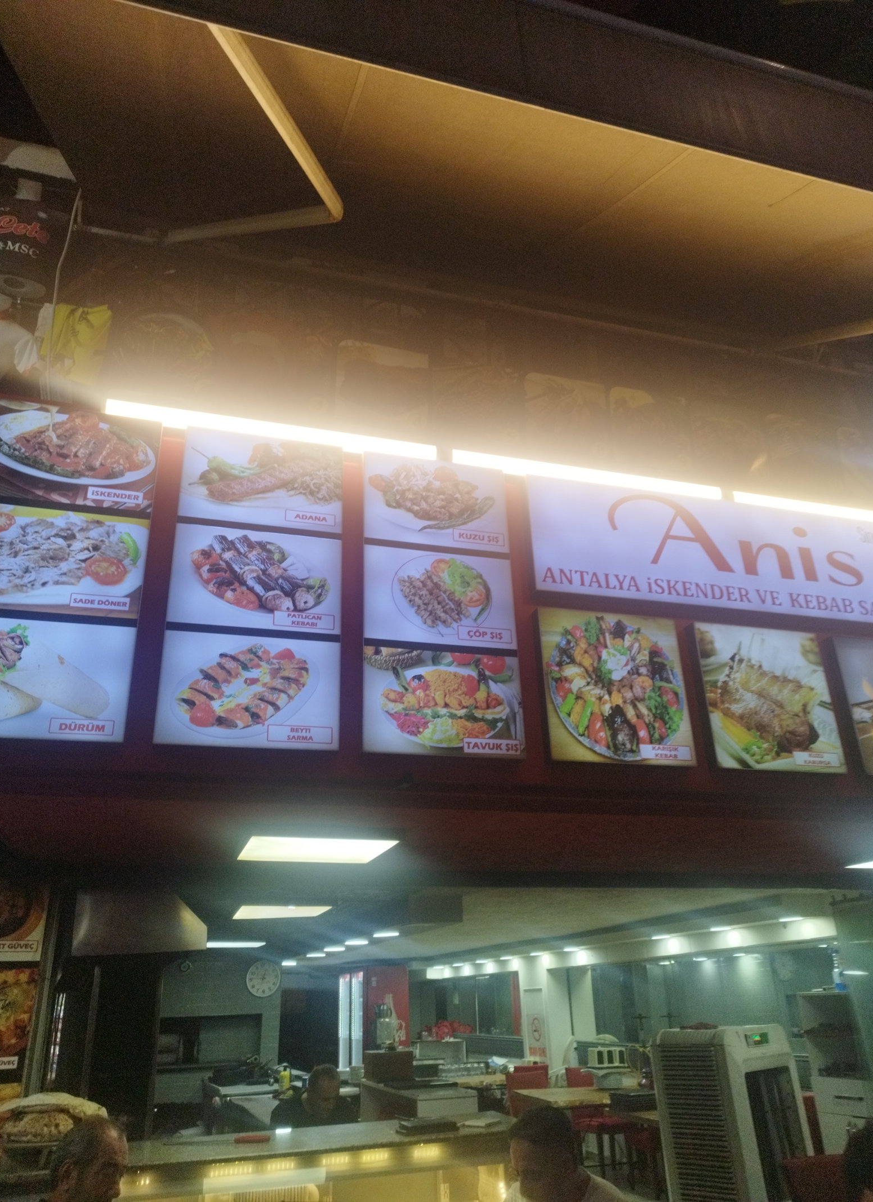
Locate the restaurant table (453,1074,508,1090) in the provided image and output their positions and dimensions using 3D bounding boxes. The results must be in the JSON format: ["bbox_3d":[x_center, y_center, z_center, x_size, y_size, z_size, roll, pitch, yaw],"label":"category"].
[{"bbox_3d":[0.688,5.278,8.457,1.150,0.750,0.830,5,-26,-16],"label":"restaurant table"}]

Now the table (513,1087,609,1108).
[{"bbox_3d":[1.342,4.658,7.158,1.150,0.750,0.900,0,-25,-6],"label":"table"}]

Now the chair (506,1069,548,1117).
[{"bbox_3d":[0.949,4.785,7.581,0.440,0.900,0.530,5,-26,-16],"label":"chair"}]

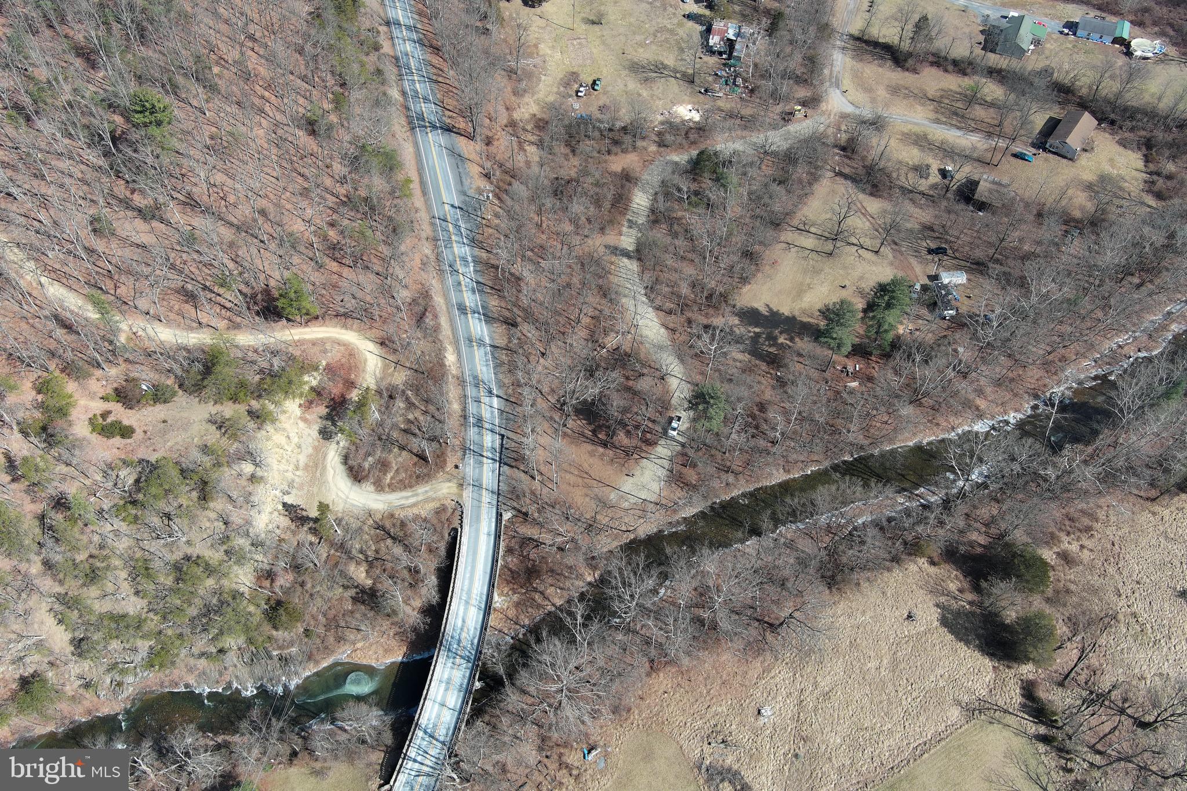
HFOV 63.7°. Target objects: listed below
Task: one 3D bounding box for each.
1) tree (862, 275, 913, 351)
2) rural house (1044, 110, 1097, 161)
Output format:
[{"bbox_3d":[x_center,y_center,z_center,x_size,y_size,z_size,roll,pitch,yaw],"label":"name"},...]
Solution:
[{"bbox_3d":[69.930,-16.680,228.630,10.000,25.500,10.000,21,57,14],"label":"tree"},{"bbox_3d":[141.550,-77.570,282.870,9.000,5.300,15.600,30,60,19],"label":"rural house"}]

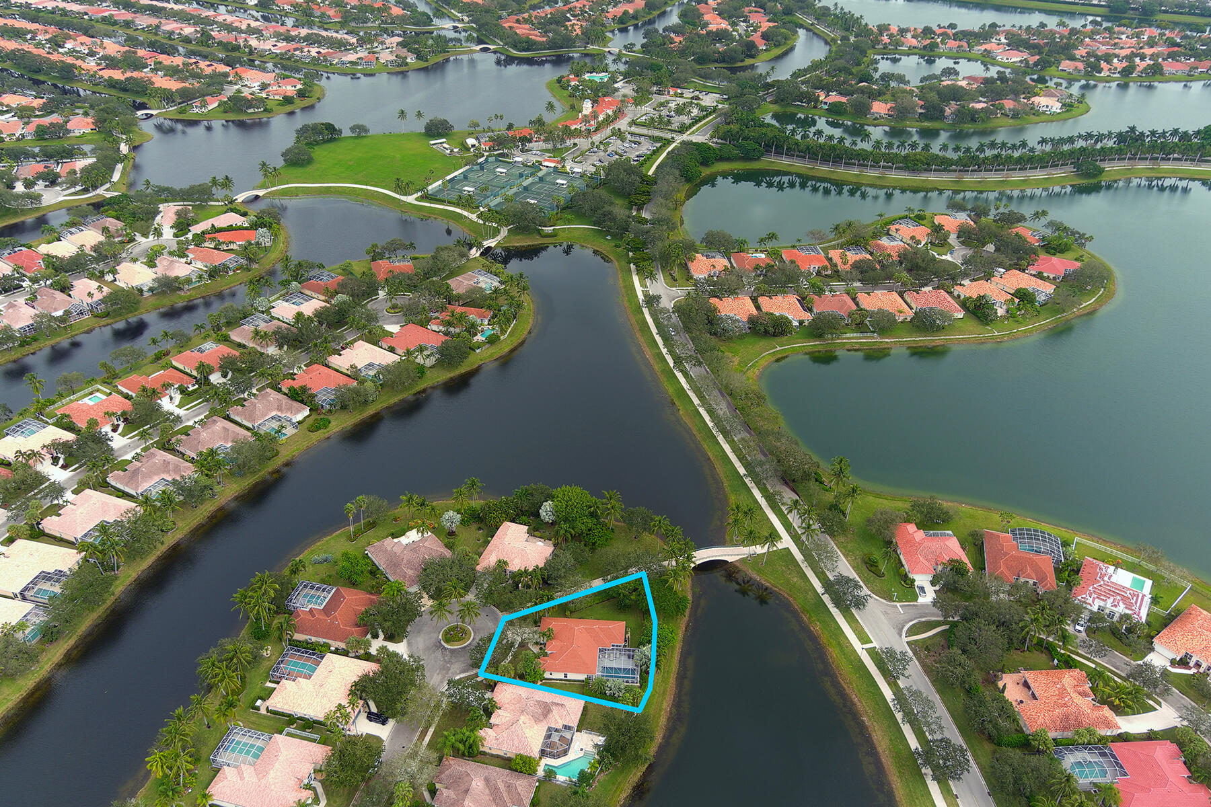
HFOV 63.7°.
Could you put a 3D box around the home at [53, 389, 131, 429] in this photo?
[{"bbox_3d":[-193.034,2.558,370.435,24.100,6.300,20.000,22,40,29],"label":"home"}]

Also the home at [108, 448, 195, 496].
[{"bbox_3d":[-151.730,22.620,326.160,21.800,6.400,19.200,17,36,24],"label":"home"}]

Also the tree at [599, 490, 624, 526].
[{"bbox_3d":[1.750,35.581,318.207,7.800,12.000,7.800,0,34,0],"label":"tree"}]

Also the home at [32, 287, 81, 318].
[{"bbox_3d":[-252.118,-46.445,443.192,26.200,5.800,13.400,20,38,26],"label":"home"}]

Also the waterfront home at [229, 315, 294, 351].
[{"bbox_3d":[-148.228,-31.527,421.713,30.600,6.200,18.600,22,39,28],"label":"waterfront home"}]

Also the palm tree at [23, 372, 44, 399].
[{"bbox_3d":[-216.980,-3.850,375.200,7.800,14.200,7.800,1,34,0],"label":"palm tree"}]

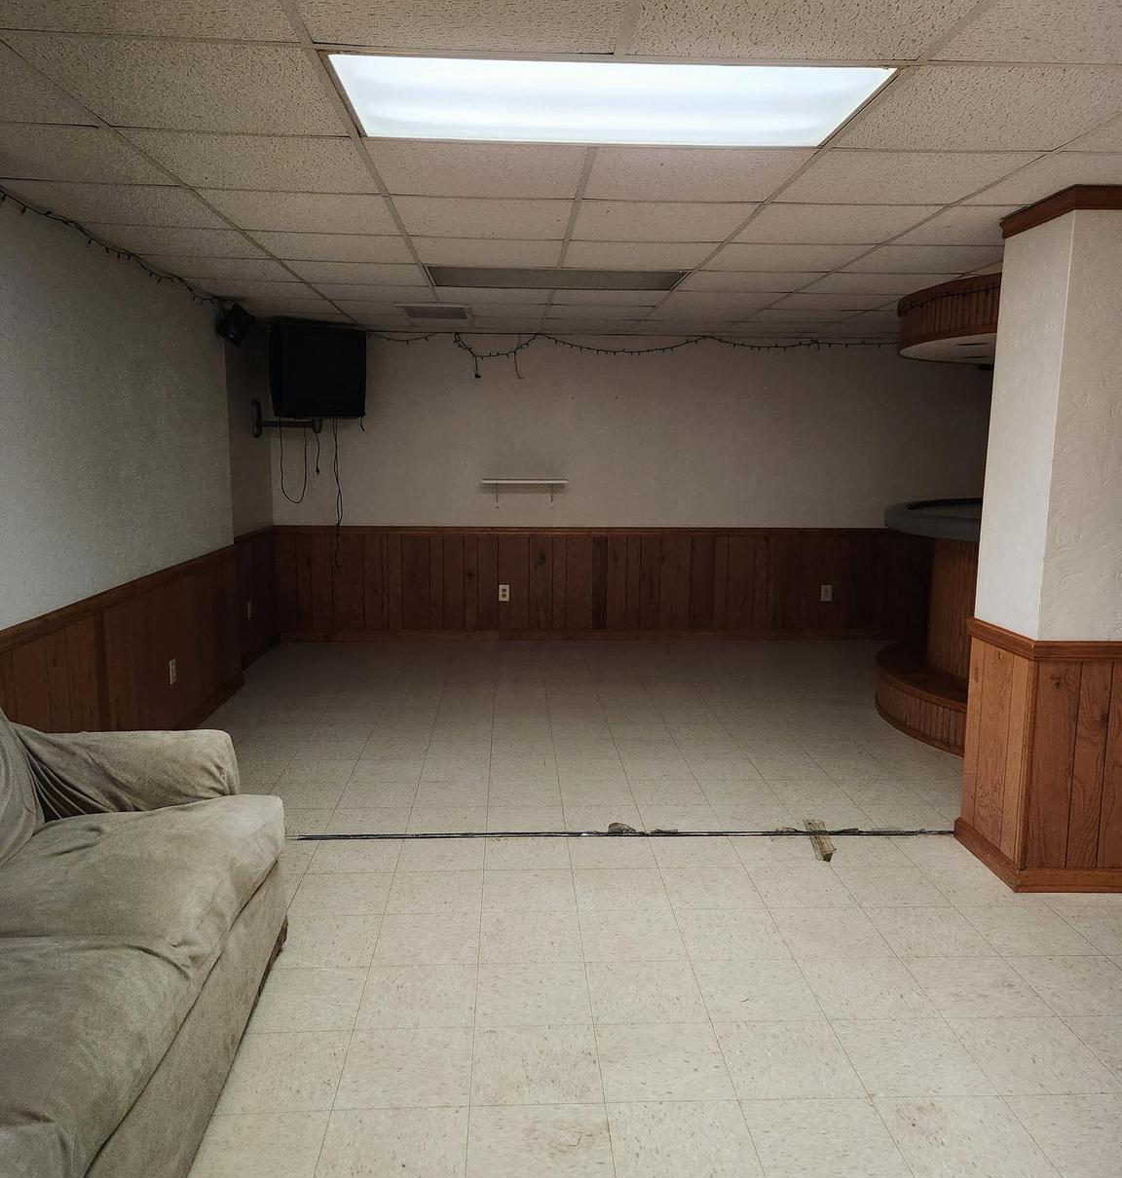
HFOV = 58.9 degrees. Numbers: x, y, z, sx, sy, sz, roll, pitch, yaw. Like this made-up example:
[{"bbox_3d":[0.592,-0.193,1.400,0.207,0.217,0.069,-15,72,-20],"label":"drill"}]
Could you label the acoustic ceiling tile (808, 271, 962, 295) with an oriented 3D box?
[{"bbox_3d":[1.500,-1.474,4.771,0.600,0.025,0.600,0,8,-3],"label":"acoustic ceiling tile"}]

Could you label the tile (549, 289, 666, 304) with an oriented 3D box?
[{"bbox_3d":[0.257,-1.577,5.354,0.600,0.020,0.600,0,8,-3],"label":"tile"}]

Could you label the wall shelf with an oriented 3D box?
[{"bbox_3d":[-0.262,-0.691,7.203,0.610,0.210,0.200,0,8,-3],"label":"wall shelf"}]

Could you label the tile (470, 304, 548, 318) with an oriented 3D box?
[{"bbox_3d":[-0.302,-1.657,5.880,0.450,0.020,0.595,0,9,-3],"label":"tile"}]

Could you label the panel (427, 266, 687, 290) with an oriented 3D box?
[{"bbox_3d":[-0.019,-1.487,4.686,1.180,0.050,0.580,0,9,-3],"label":"panel"}]

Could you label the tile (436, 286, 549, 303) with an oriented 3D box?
[{"bbox_3d":[-0.355,-1.570,5.285,0.600,0.025,0.600,0,8,-3],"label":"tile"}]

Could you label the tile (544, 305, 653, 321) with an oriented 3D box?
[{"bbox_3d":[0.227,-1.669,5.965,0.600,0.020,0.600,0,8,-3],"label":"tile"}]

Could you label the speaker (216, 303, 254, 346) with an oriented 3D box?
[{"bbox_3d":[-1.742,-1.422,5.340,0.145,0.175,0.140,31,7,-37],"label":"speaker"}]

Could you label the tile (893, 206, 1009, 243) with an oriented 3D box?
[{"bbox_3d":[1.553,-1.290,3.543,0.600,0.025,0.600,0,8,-3],"label":"tile"}]

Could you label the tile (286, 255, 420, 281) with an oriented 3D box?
[{"bbox_3d":[-0.932,-1.478,4.641,0.595,0.020,0.595,0,9,-3],"label":"tile"}]

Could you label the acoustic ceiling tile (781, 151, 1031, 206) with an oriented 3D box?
[{"bbox_3d":[0.973,-1.202,2.910,0.600,0.025,0.600,0,8,-3],"label":"acoustic ceiling tile"}]

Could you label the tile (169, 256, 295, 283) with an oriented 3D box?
[{"bbox_3d":[-1.546,-1.479,4.588,0.600,0.025,0.600,0,8,-3],"label":"tile"}]

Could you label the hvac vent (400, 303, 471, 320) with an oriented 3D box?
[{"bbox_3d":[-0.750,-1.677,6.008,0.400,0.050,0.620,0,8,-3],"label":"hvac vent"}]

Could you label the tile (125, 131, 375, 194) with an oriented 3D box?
[{"bbox_3d":[-0.844,-1.214,2.834,0.600,0.020,0.600,0,8,-3],"label":"tile"}]

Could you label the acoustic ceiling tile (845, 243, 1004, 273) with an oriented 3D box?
[{"bbox_3d":[1.533,-1.380,4.162,0.595,0.020,0.595,0,9,-3],"label":"acoustic ceiling tile"}]

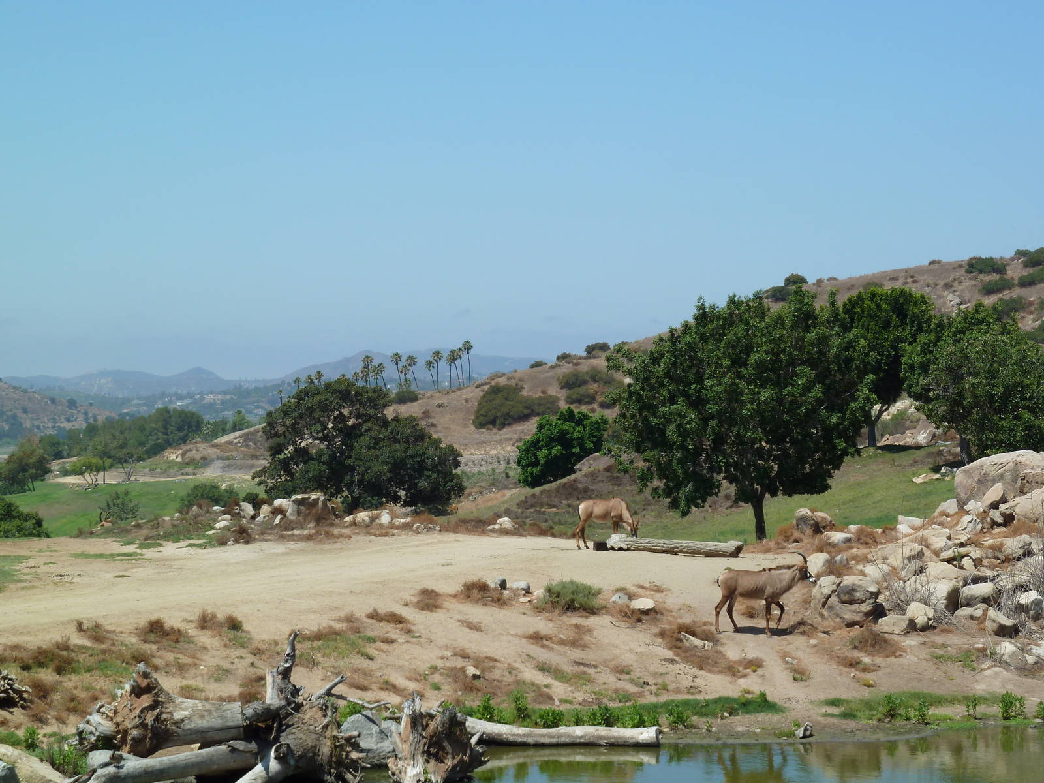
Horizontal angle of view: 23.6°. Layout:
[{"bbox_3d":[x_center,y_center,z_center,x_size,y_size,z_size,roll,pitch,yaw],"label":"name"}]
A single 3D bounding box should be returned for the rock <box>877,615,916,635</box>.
[{"bbox_3d":[7.523,4.695,50.300,0.770,0.393,0.580,0,0,0],"label":"rock"}]

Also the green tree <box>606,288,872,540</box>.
[{"bbox_3d":[6.686,0.715,77.000,8.179,7.778,7.770,0,0,0],"label":"green tree"}]

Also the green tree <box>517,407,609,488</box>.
[{"bbox_3d":[1.810,2.616,110.000,4.086,3.835,4.000,0,0,0],"label":"green tree"}]

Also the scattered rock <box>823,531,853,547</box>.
[{"bbox_3d":[8.017,3.755,63.500,0.790,0.420,0.600,0,0,0],"label":"scattered rock"}]

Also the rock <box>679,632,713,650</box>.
[{"bbox_3d":[3.352,4.816,48.300,0.645,0.330,0.400,0,0,0],"label":"rock"}]

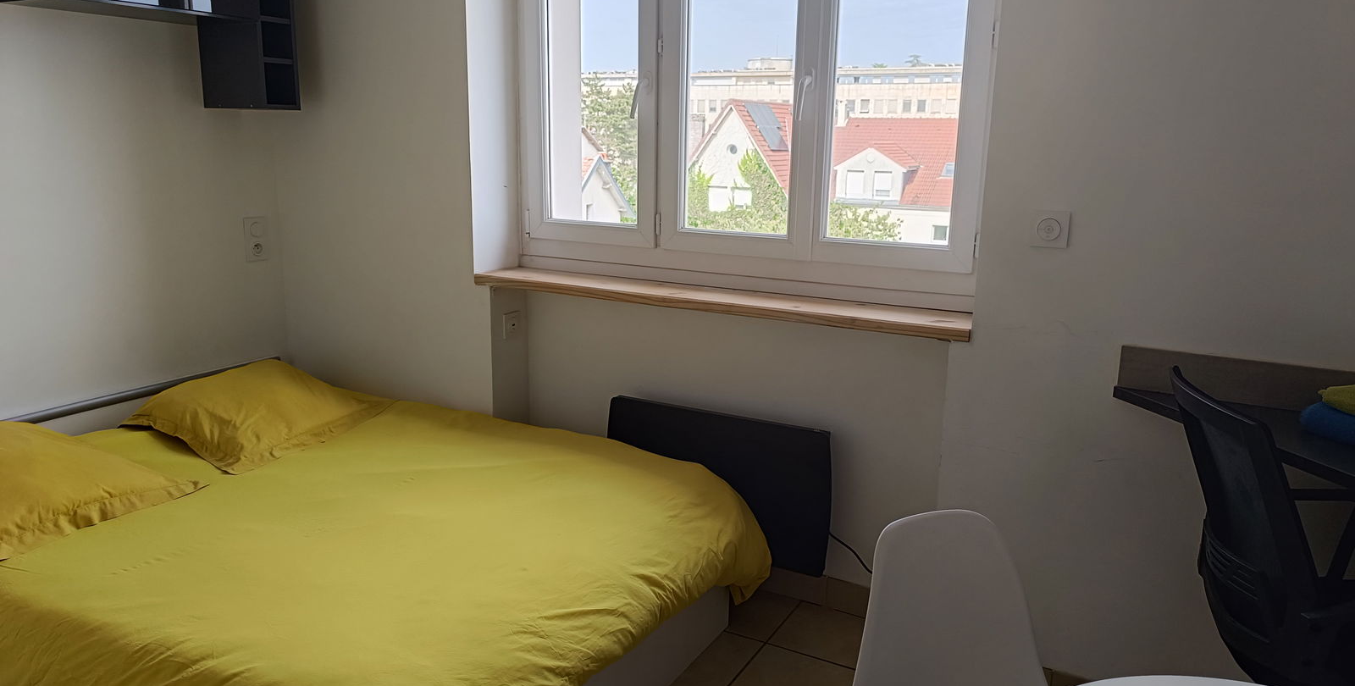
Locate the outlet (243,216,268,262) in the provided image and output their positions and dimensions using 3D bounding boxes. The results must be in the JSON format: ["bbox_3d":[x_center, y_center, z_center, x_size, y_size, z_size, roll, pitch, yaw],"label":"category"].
[{"bbox_3d":[-1.474,-0.363,3.300,0.012,0.152,0.083,8,14,28],"label":"outlet"}]

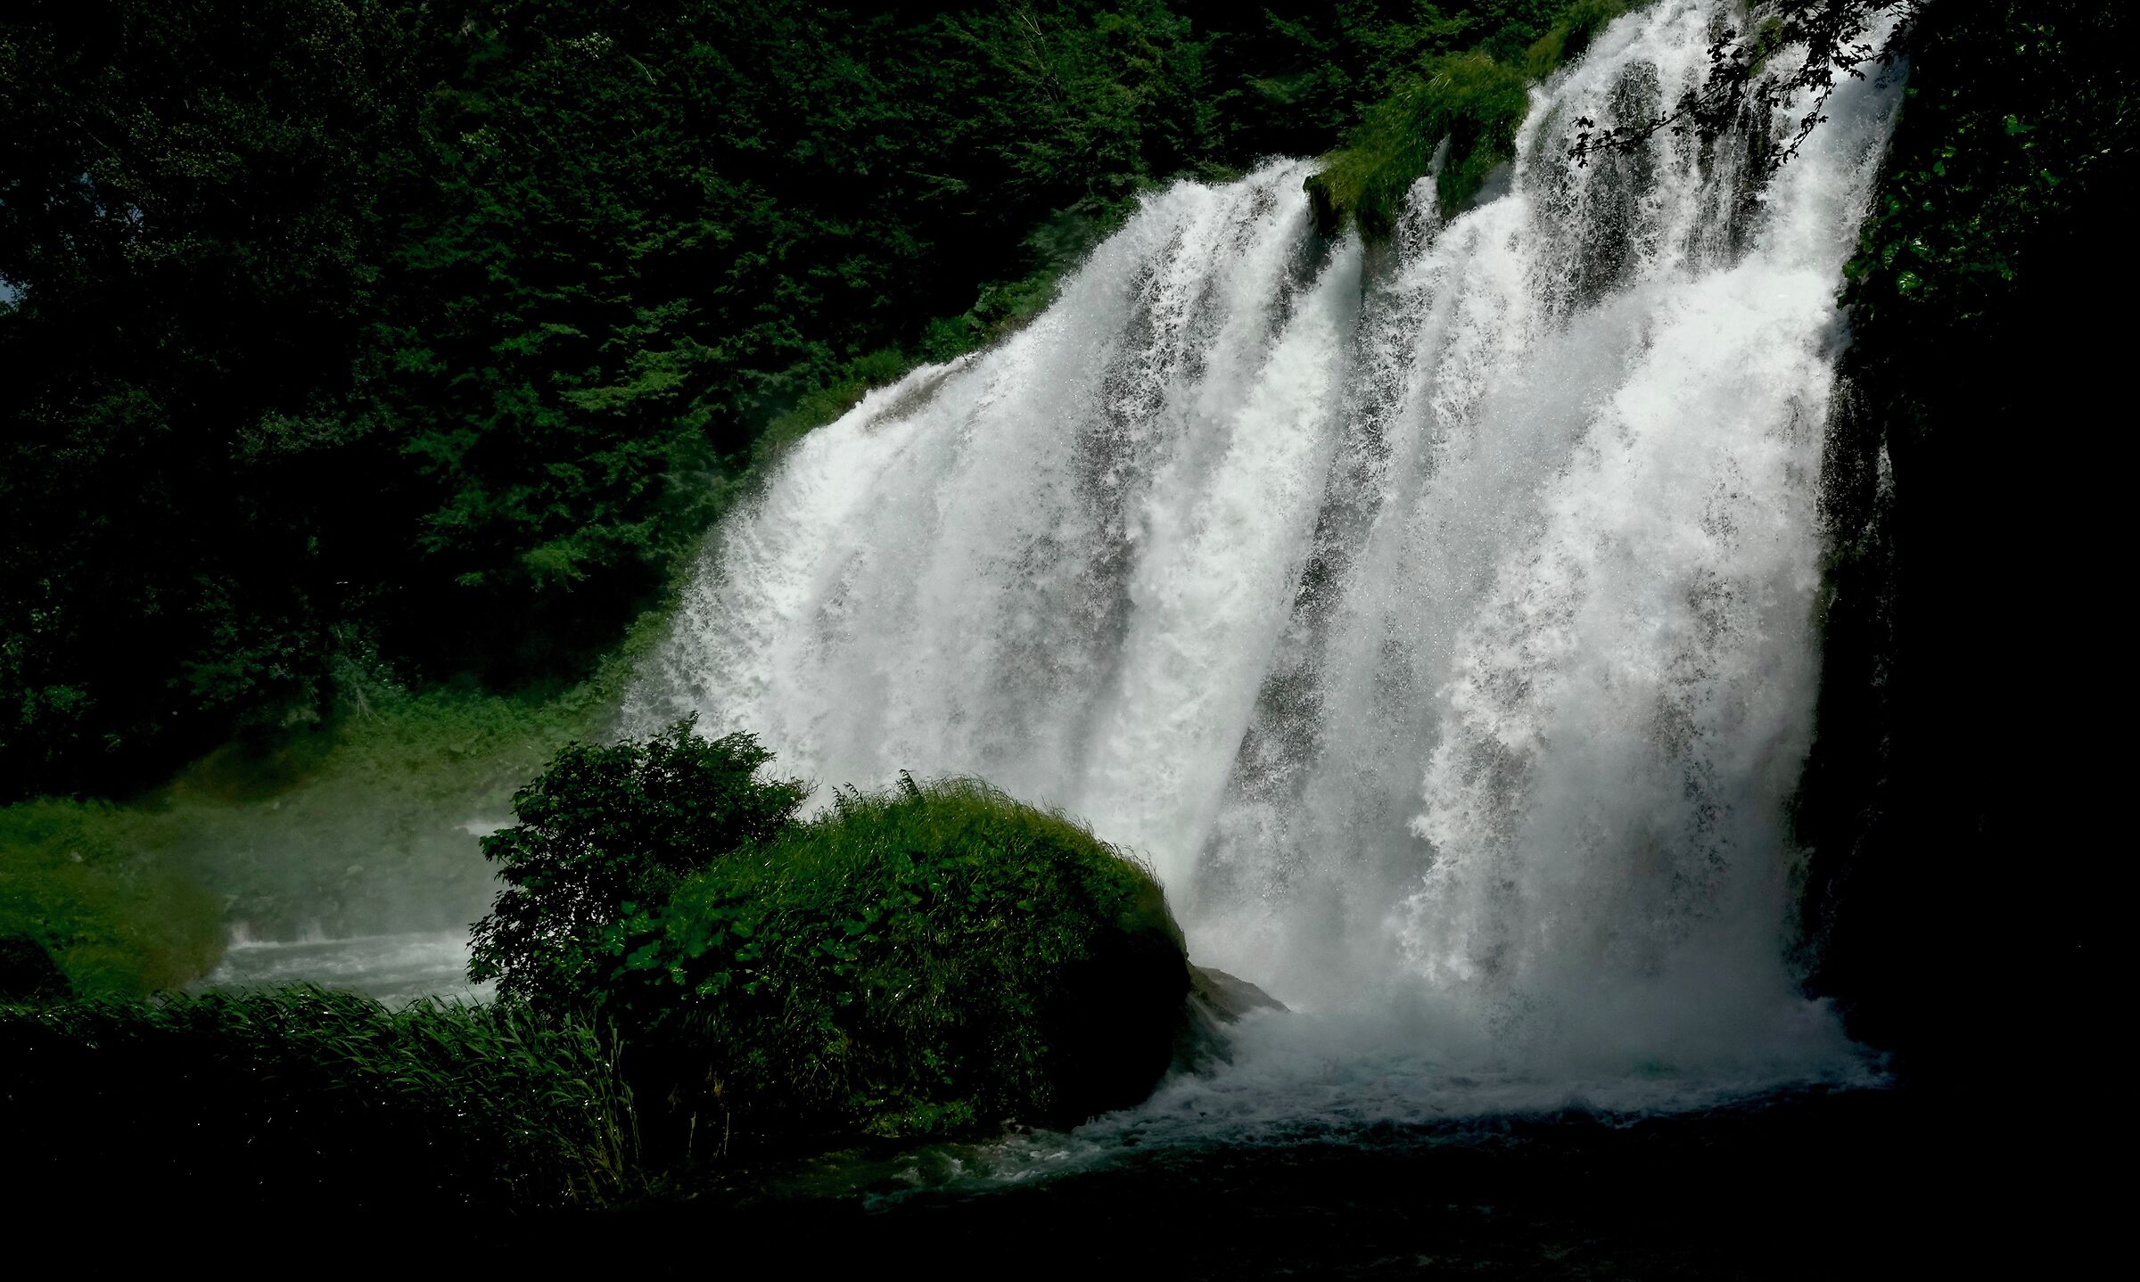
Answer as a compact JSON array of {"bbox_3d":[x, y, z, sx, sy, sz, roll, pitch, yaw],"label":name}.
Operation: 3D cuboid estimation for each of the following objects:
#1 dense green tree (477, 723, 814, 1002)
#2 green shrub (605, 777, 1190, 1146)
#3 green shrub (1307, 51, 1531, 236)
[{"bbox_3d":[-4.588,2.423,22.800,3.500,3.200,3.000,0,-6,0],"label":"dense green tree"},{"bbox_3d":[-1.763,3.271,21.800,5.900,3.600,4.400,0,-6,0],"label":"green shrub"},{"bbox_3d":[5.051,-7.219,31.000,3.400,2.500,2.400,-3,-7,30],"label":"green shrub"}]

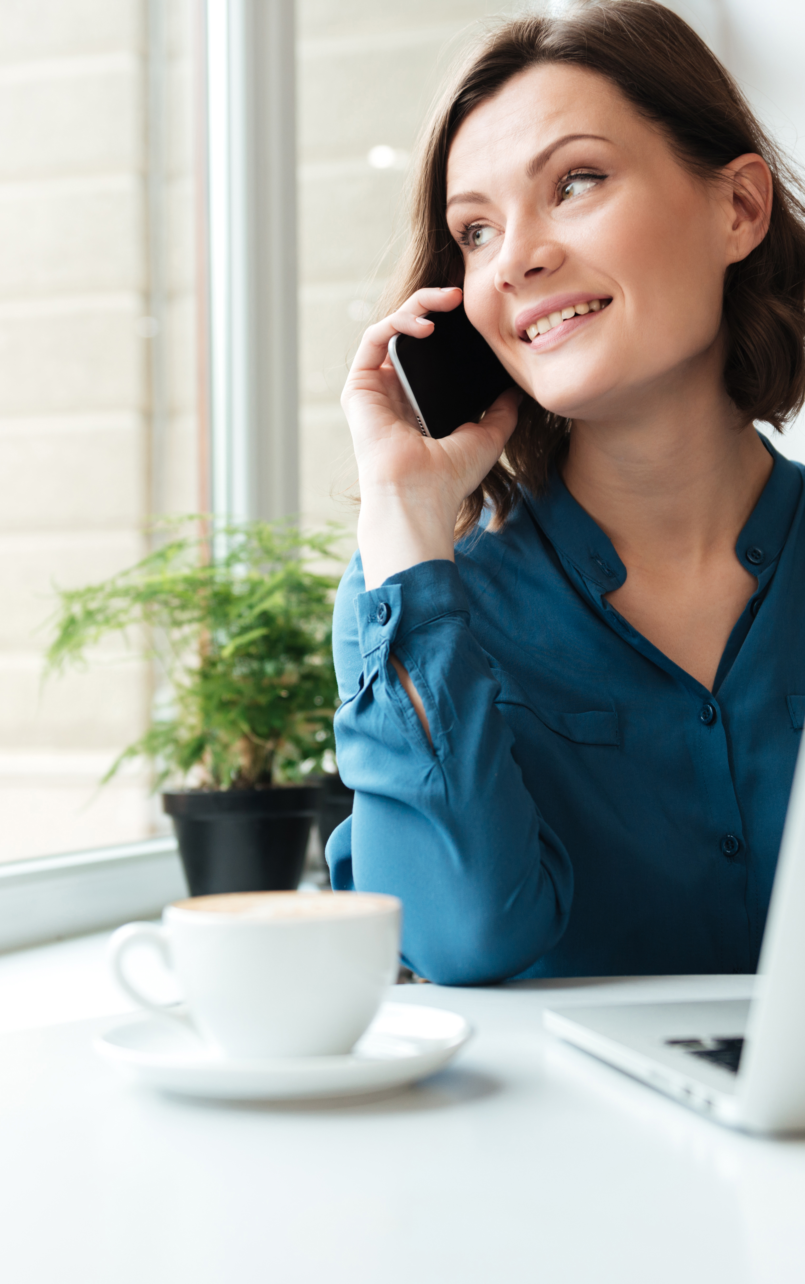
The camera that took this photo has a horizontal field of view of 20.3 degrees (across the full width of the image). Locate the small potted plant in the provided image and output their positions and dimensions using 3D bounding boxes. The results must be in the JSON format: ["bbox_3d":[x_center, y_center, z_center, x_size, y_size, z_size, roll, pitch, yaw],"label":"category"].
[{"bbox_3d":[-0.158,0.057,1.720,0.232,0.302,0.210,-1,0,0],"label":"small potted plant"}]

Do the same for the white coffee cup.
[{"bbox_3d":[-0.055,0.127,0.832,0.109,0.058,0.088,-1,0,-4],"label":"white coffee cup"}]

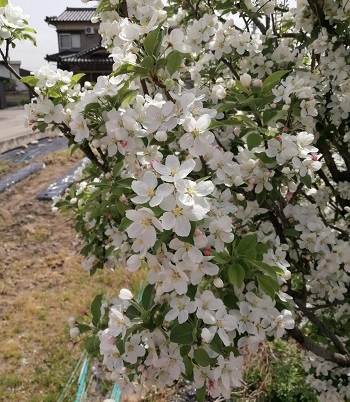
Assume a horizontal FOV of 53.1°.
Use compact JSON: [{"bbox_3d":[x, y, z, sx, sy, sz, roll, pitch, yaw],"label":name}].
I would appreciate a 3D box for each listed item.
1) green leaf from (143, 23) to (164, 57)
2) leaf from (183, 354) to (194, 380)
[{"bbox_3d":[-0.035,-0.264,0.572,0.026,0.059,0.014,19,0,18],"label":"green leaf"},{"bbox_3d":[0.021,0.262,0.550,0.017,0.042,0.010,-10,-6,-16],"label":"leaf"}]

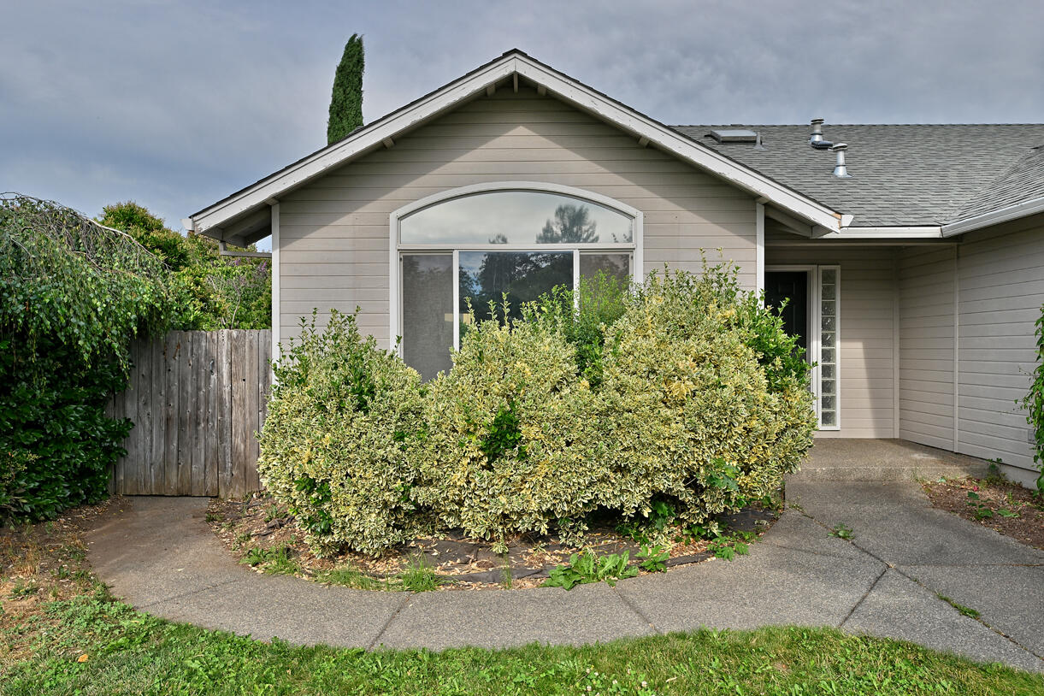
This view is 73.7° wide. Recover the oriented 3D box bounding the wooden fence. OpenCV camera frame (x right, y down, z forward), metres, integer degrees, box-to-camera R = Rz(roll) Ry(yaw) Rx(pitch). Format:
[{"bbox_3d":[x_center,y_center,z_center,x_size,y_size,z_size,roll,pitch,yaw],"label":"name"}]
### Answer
[{"bbox_3d":[-3.510,0.686,7.250,1.780,1.740,0.080,0,0,0],"label":"wooden fence"}]

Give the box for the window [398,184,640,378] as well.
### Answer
[{"bbox_3d":[-0.061,-0.580,7.100,2.560,2.230,0.120,0,0,0],"label":"window"}]

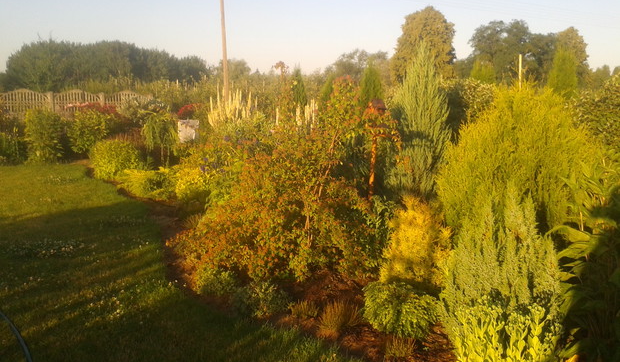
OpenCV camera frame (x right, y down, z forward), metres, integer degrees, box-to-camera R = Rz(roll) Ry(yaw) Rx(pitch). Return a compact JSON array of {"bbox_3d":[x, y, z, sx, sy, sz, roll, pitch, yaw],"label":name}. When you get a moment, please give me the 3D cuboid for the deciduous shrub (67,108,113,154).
[{"bbox_3d":[-5.258,-1.122,12.386,1.060,1.150,1.060,-1,10,0],"label":"deciduous shrub"}]

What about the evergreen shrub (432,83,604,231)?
[{"bbox_3d":[2.284,-0.247,5.752,1.700,1.590,1.700,-1,10,0],"label":"evergreen shrub"}]

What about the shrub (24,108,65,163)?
[{"bbox_3d":[-5.382,-0.940,10.500,0.800,1.120,0.750,-5,11,-27],"label":"shrub"}]

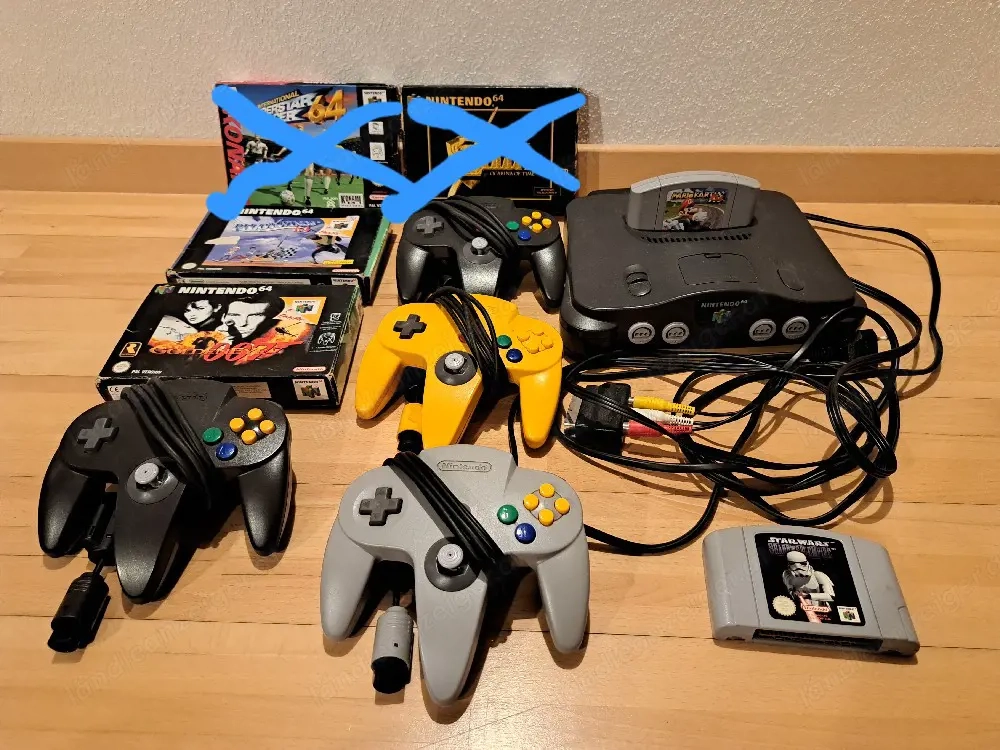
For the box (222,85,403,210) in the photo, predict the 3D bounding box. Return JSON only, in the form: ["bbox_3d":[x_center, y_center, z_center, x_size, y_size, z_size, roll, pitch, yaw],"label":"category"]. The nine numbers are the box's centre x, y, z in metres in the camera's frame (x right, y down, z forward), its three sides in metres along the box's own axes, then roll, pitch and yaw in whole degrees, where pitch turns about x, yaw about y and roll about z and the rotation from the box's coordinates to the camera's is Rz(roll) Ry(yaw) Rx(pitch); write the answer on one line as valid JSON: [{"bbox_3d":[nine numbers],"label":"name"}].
[{"bbox_3d":[-0.198,-0.242,0.750,0.182,0.127,0.030,-1,22,-1],"label":"box"}]

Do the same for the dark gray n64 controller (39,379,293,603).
[{"bbox_3d":[-0.216,0.068,0.465,0.160,0.061,0.162,-2,43,-2],"label":"dark gray n64 controller"}]

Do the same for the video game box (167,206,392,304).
[{"bbox_3d":[-0.213,-0.124,0.695,0.182,0.030,0.127,2,43,2],"label":"video game box"}]

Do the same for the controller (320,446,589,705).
[{"bbox_3d":[-0.026,0.107,0.422,0.160,0.061,0.162,1,43,1],"label":"controller"}]

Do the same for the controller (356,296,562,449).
[{"bbox_3d":[-0.029,-0.002,0.540,0.160,0.061,0.162,8,43,8],"label":"controller"}]

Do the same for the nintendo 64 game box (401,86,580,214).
[{"bbox_3d":[-0.009,-0.240,0.748,0.182,0.127,0.030,0,24,0],"label":"nintendo 64 game box"}]

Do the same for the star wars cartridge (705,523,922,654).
[{"bbox_3d":[0.188,0.130,0.430,0.116,0.018,0.073,3,43,3],"label":"star wars cartridge"}]

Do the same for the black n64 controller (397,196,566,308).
[{"bbox_3d":[-0.019,-0.109,0.656,0.160,0.061,0.162,1,43,1],"label":"black n64 controller"}]

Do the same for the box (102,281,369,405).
[{"bbox_3d":[-0.221,-0.028,0.597,0.184,0.032,0.126,0,42,0],"label":"box"}]

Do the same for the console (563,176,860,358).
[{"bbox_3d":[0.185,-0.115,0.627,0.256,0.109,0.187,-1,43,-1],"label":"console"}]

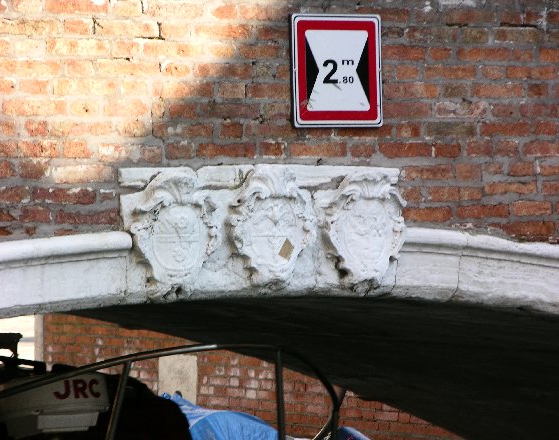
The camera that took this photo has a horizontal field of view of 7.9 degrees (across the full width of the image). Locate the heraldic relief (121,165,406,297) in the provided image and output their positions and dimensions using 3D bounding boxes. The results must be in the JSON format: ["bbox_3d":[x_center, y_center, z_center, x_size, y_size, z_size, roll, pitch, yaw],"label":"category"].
[{"bbox_3d":[-0.034,0.035,14.527,1.225,0.465,0.140,-1,-1,-38],"label":"heraldic relief"}]

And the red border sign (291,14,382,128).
[{"bbox_3d":[0.207,-0.540,14.774,0.405,0.410,0.025,-1,-1,-38],"label":"red border sign"}]

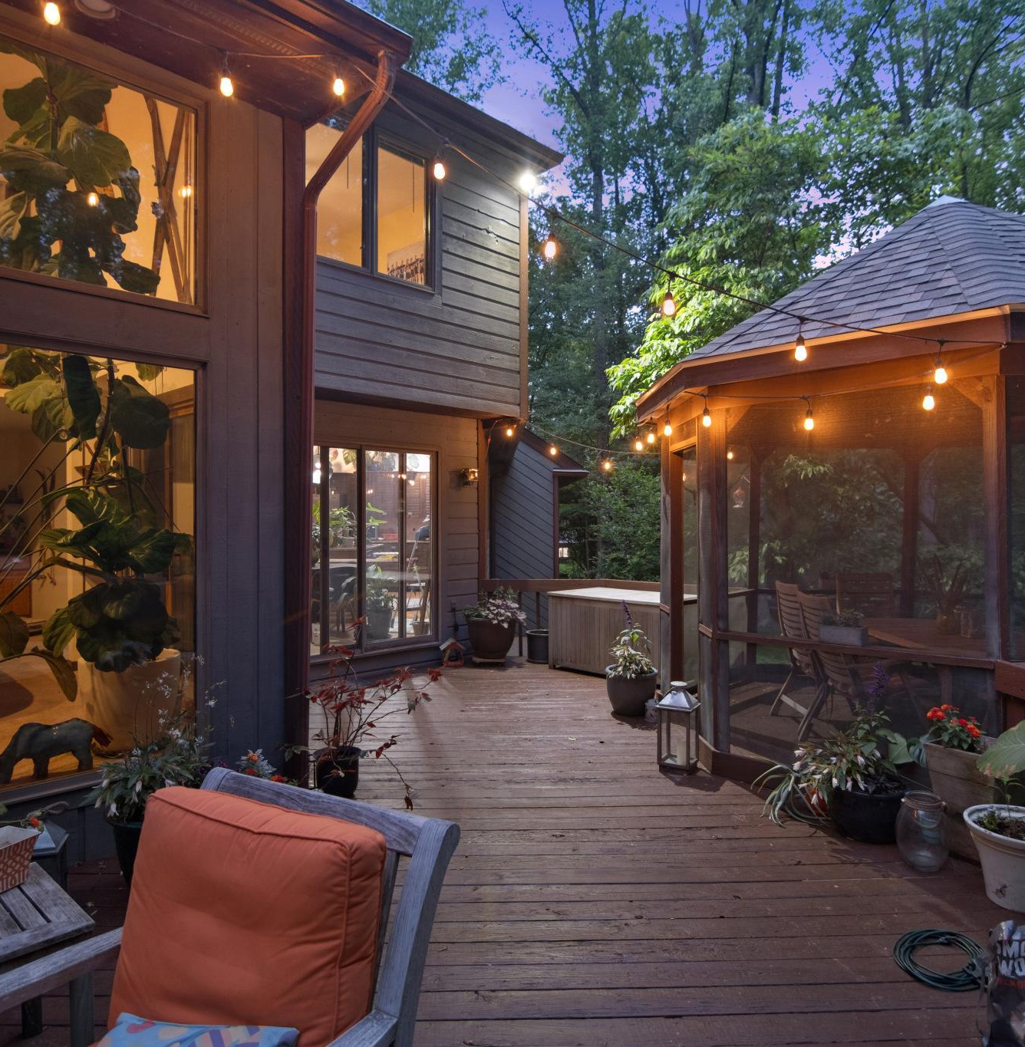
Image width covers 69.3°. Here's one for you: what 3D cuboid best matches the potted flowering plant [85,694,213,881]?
[{"bbox_3d":[-1.570,1.150,3.200,0.500,0.800,0.480,0,0,-24],"label":"potted flowering plant"}]

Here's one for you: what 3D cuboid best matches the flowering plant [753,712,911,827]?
[{"bbox_3d":[1.650,1.265,3.840,0.750,0.580,0.500,0,0,18],"label":"flowering plant"}]

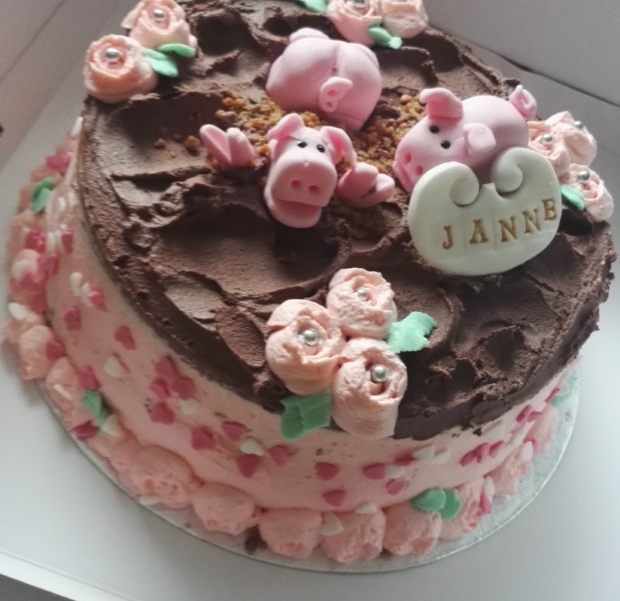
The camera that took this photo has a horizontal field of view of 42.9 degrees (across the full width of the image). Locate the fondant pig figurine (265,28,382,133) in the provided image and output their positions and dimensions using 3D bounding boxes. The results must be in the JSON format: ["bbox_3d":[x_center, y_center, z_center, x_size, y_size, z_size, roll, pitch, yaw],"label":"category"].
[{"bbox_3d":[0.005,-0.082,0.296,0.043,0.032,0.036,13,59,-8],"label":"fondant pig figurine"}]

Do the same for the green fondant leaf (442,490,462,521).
[{"bbox_3d":[0.054,0.078,0.302,0.011,0.009,0.009,-17,67,-23],"label":"green fondant leaf"}]

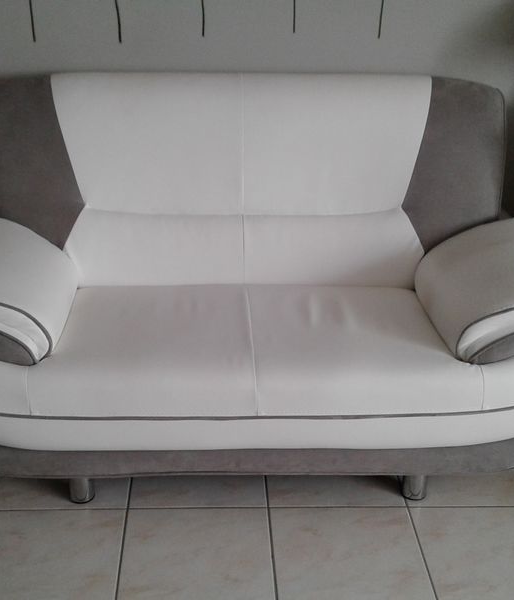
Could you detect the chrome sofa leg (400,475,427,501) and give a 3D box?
[{"bbox_3d":[0.387,0.438,2.051,0.066,0.090,0.066,0,26,-2],"label":"chrome sofa leg"}]

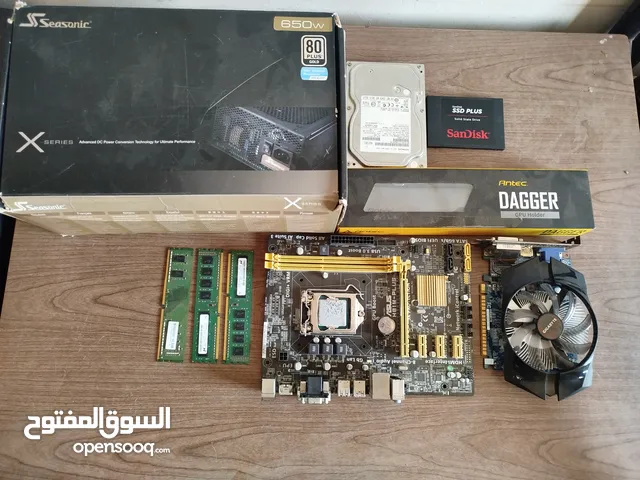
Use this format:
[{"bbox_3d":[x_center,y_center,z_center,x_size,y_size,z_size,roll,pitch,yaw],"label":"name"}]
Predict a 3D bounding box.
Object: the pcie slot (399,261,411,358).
[{"bbox_3d":[0.099,0.079,0.520,0.009,0.012,0.113,3,78,-1],"label":"pcie slot"}]

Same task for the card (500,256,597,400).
[{"bbox_3d":[0.252,0.095,0.512,0.113,0.040,0.166,3,79,-1],"label":"card"}]

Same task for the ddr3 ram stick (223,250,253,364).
[{"bbox_3d":[-0.096,0.078,0.527,0.030,0.003,0.133,1,78,-1],"label":"ddr3 ram stick"}]

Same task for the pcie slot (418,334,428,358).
[{"bbox_3d":[0.117,0.122,0.510,0.008,0.011,0.025,1,79,-1],"label":"pcie slot"}]

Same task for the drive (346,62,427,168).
[{"bbox_3d":[0.080,-0.152,0.564,0.102,0.025,0.147,1,79,-1],"label":"drive"}]

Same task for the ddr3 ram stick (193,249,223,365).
[{"bbox_3d":[-0.133,0.076,0.527,0.030,0.003,0.133,1,78,-1],"label":"ddr3 ram stick"}]

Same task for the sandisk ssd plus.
[{"bbox_3d":[0.189,-0.151,0.578,0.100,0.007,0.070,2,78,-1],"label":"sandisk ssd plus"}]

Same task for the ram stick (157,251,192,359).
[{"bbox_3d":[-0.171,0.076,0.526,0.030,0.003,0.133,2,78,-1],"label":"ram stick"}]

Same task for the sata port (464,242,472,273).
[{"bbox_3d":[0.176,0.022,0.532,0.008,0.009,0.035,1,79,-1],"label":"sata port"}]

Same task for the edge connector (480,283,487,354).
[{"bbox_3d":[0.193,0.094,0.525,0.006,0.002,0.085,4,78,0],"label":"edge connector"}]

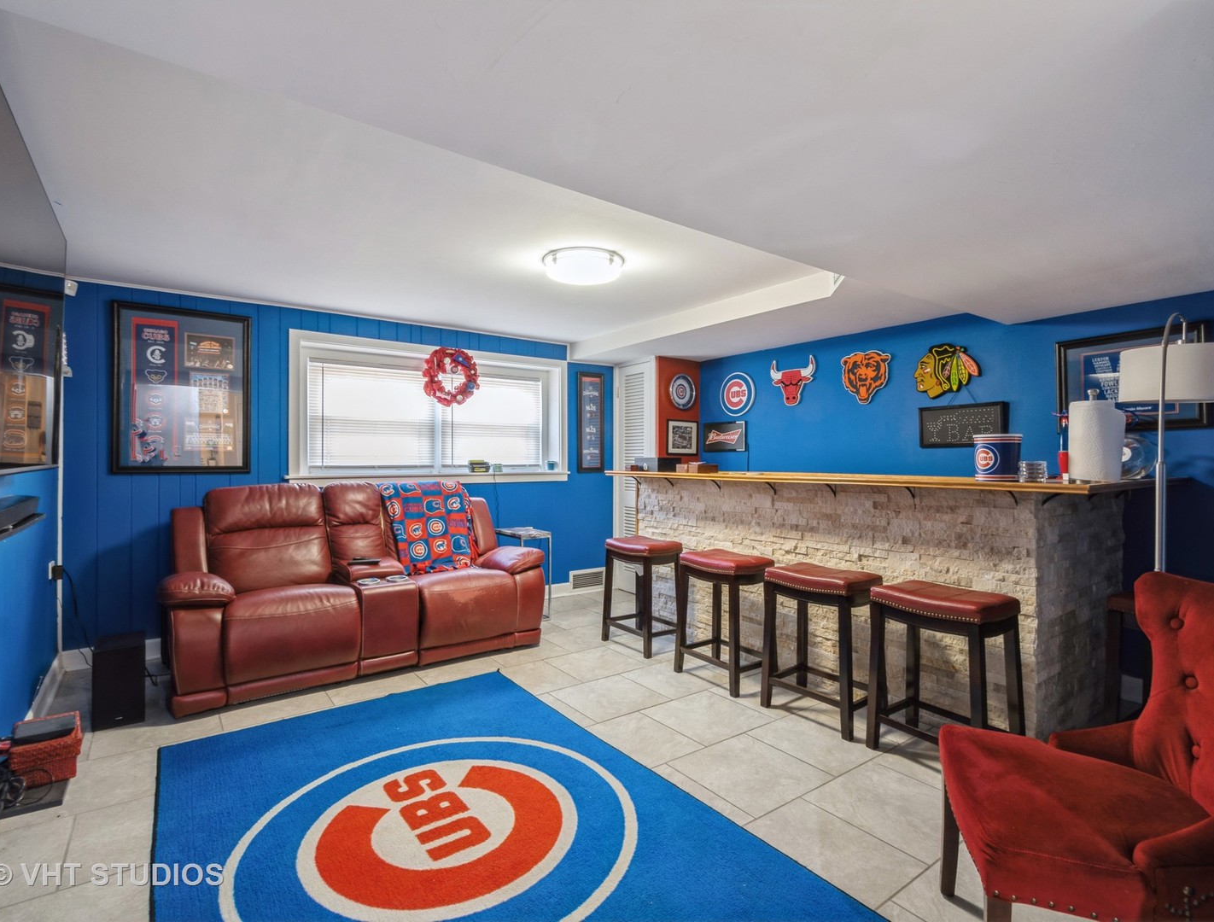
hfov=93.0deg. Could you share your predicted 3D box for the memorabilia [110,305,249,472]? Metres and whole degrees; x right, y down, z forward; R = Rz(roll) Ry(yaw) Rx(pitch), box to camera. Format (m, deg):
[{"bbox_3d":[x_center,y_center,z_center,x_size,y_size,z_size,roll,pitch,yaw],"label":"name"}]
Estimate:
[{"bbox_3d":[-2.559,-0.423,3.492,0.682,0.994,0.040,0,0,-35],"label":"memorabilia"}]

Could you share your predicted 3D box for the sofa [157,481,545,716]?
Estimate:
[{"bbox_3d":[-1.493,0.661,3.550,1.982,1.038,0.968,0,0,-35],"label":"sofa"}]

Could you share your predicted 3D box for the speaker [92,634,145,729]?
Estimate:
[{"bbox_3d":[-2.249,1.003,2.664,0.180,0.350,0.271,0,0,-35],"label":"speaker"}]

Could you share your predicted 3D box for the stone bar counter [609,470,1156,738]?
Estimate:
[{"bbox_3d":[1.335,0.640,3.584,1.015,1.080,2.926,0,0,-38],"label":"stone bar counter"}]

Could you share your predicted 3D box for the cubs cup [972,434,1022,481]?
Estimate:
[{"bbox_3d":[1.678,-0.012,2.478,0.178,0.195,0.178,0,0,-28],"label":"cubs cup"}]

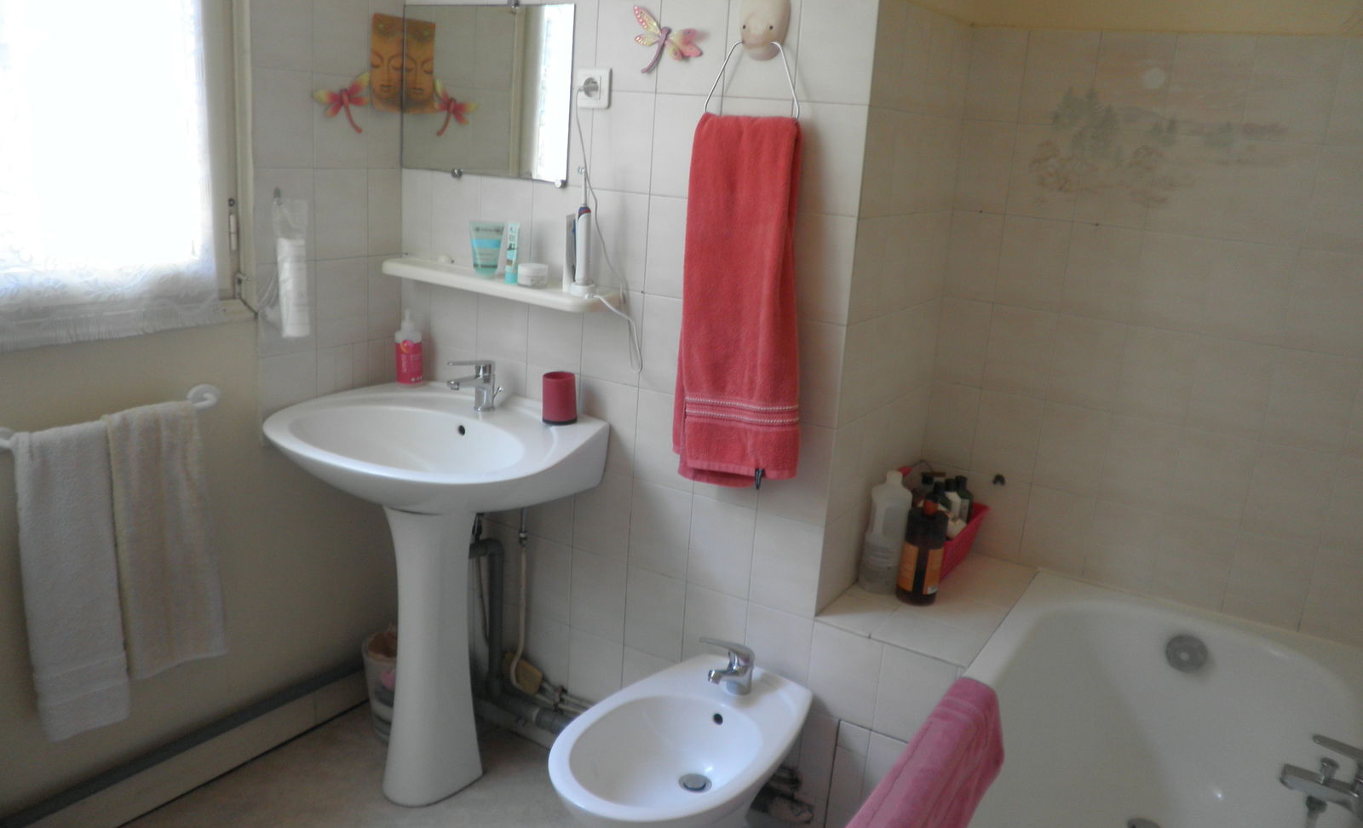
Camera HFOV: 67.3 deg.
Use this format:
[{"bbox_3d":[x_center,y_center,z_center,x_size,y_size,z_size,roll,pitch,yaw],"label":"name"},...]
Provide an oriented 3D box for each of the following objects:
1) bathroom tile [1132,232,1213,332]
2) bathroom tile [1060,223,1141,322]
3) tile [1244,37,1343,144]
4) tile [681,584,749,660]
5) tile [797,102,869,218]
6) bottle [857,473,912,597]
[{"bbox_3d":[1.016,-0.270,2.105,0.150,0.200,0.010,13,18,31],"label":"bathroom tile"},{"bbox_3d":[0.930,-0.312,2.264,0.148,0.201,0.010,12,17,28],"label":"bathroom tile"},{"bbox_3d":[1.169,-0.621,1.964,0.149,0.201,0.010,13,18,29],"label":"tile"},{"bbox_3d":[0.071,0.470,2.198,0.149,0.200,0.010,12,17,29],"label":"tile"},{"bbox_3d":[0.265,-0.465,1.861,0.149,0.200,0.010,12,17,29],"label":"tile"},{"bbox_3d":[0.450,0.254,2.246,0.095,0.260,0.081,7,15,12],"label":"bottle"}]

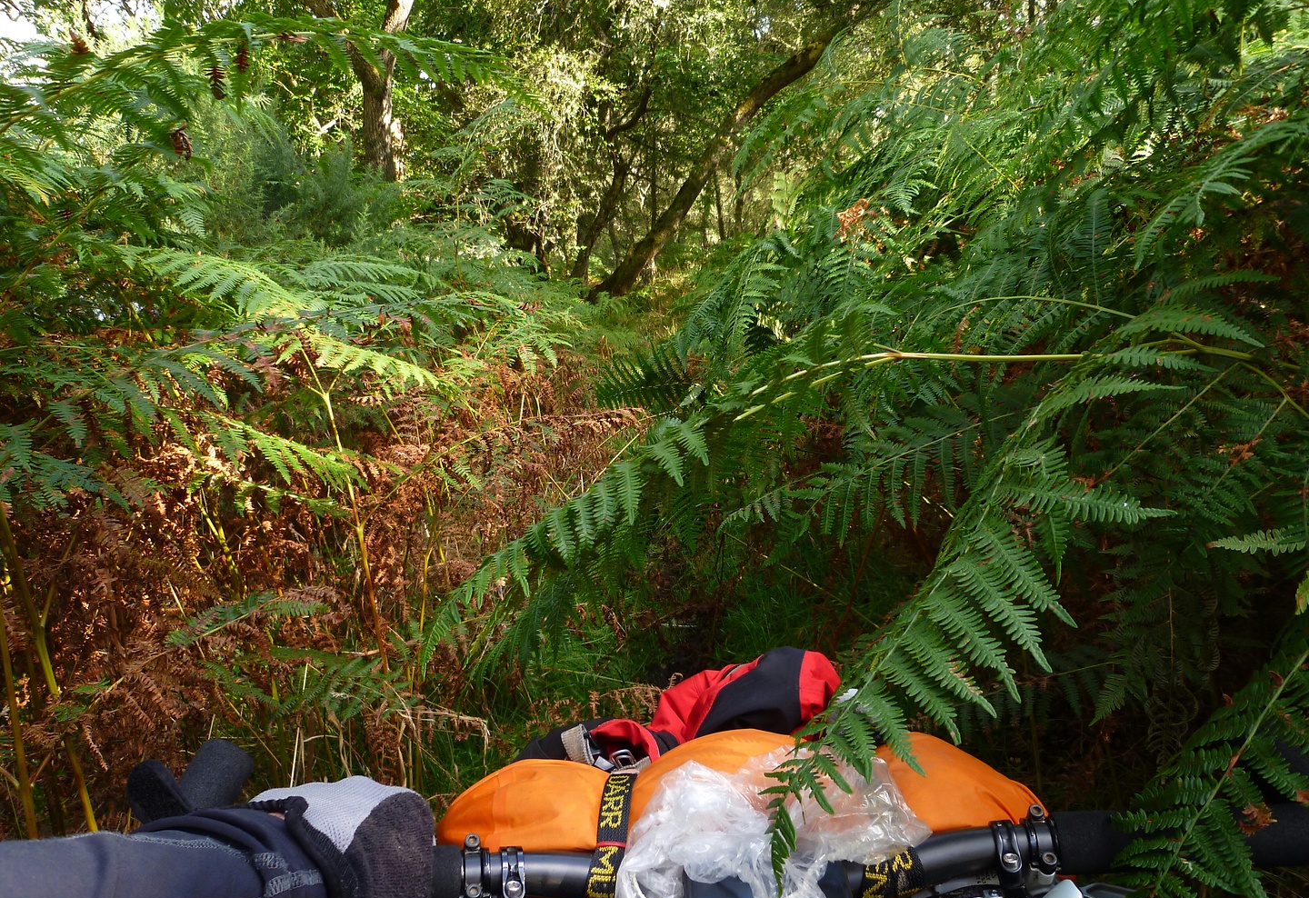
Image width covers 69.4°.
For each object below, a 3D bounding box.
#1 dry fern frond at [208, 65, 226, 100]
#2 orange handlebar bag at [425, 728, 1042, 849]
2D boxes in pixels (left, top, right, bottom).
[{"bbox_3d":[-0.582,-0.489,1.260,0.025,0.046,0.016,-7,14,-23],"label":"dry fern frond"},{"bbox_3d":[0.076,0.283,0.705,0.480,0.160,0.160,-2,12,0],"label":"orange handlebar bag"}]

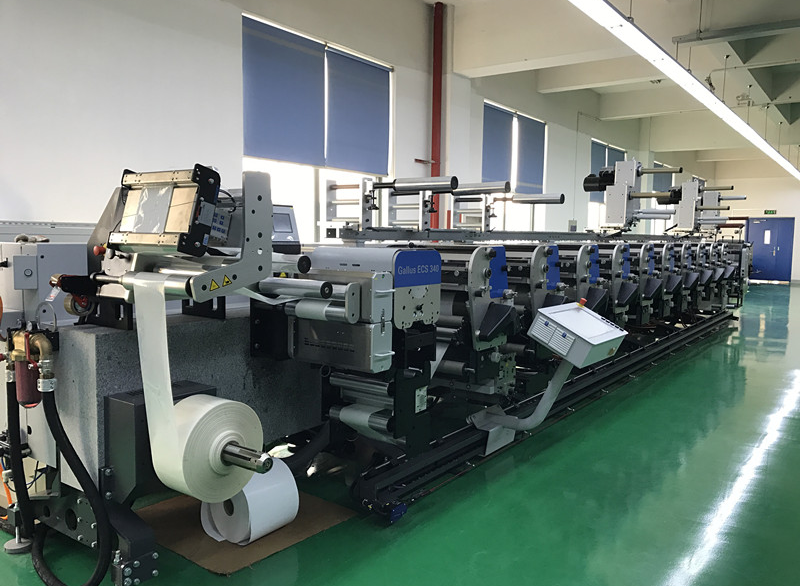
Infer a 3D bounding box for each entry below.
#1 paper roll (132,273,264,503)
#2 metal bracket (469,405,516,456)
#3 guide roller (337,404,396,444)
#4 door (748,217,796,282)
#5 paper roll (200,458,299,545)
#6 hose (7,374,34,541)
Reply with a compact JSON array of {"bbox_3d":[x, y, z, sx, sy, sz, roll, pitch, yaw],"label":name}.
[{"bbox_3d":[-0.784,0.367,2.576,0.193,0.915,0.460,5,6,36],"label":"paper roll"},{"bbox_3d":[0.575,0.846,4.040,0.149,0.220,0.386,5,6,36],"label":"metal bracket"},{"bbox_3d":[-0.166,0.580,2.967,0.355,0.070,0.070,5,6,36],"label":"guide roller"},{"bbox_3d":[11.903,-1.392,20.948,1.360,2.060,0.120,5,6,36],"label":"door"},{"bbox_3d":[-0.647,0.913,2.852,0.331,0.305,0.253,6,7,42],"label":"paper roll"},{"bbox_3d":[-1.445,0.633,2.461,0.090,0.600,0.070,-2,6,-31],"label":"hose"}]

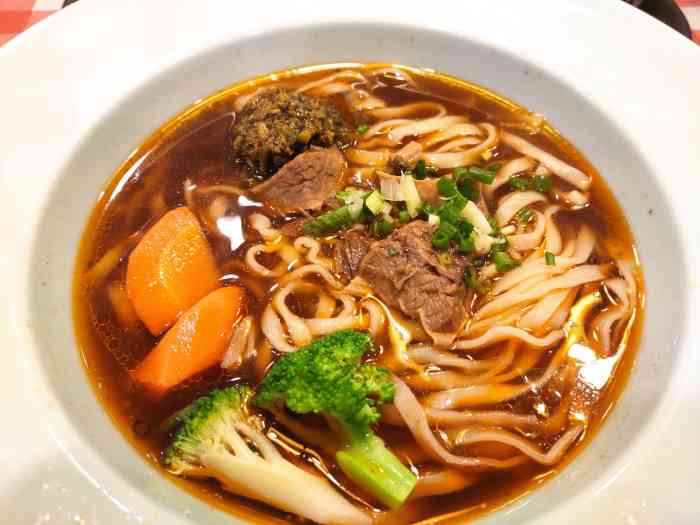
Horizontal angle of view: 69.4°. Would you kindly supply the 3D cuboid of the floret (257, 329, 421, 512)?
[{"bbox_3d":[0.001,0.046,0.150,0.040,0.036,0.054,-32,64,-19],"label":"floret"}]

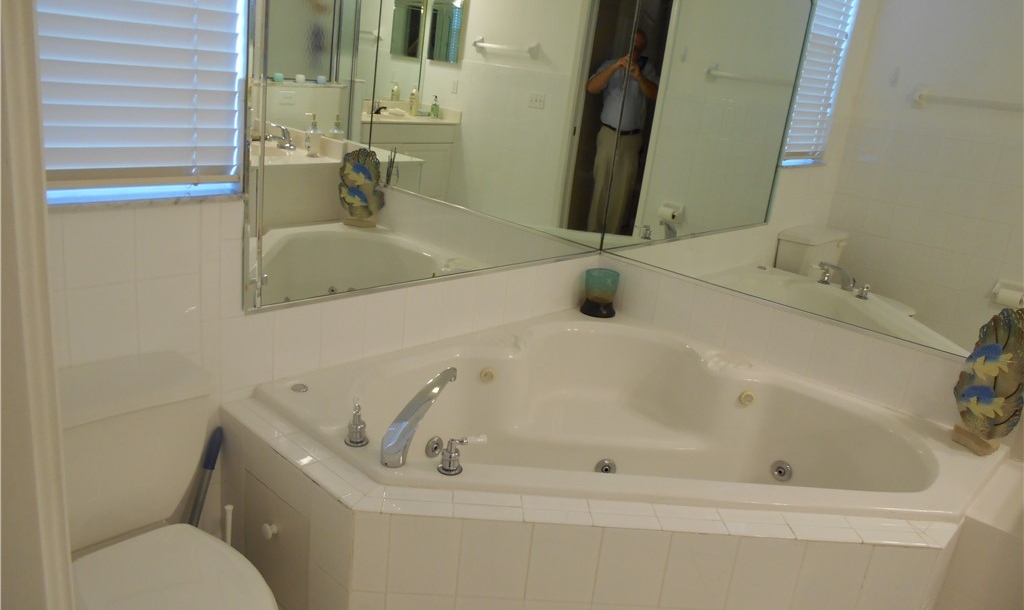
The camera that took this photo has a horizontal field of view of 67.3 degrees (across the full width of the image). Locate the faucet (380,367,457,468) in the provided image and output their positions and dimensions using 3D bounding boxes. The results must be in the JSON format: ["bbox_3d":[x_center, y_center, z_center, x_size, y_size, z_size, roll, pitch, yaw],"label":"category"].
[{"bbox_3d":[-0.225,0.275,1.905,0.057,0.150,0.304,13,19,22],"label":"faucet"}]

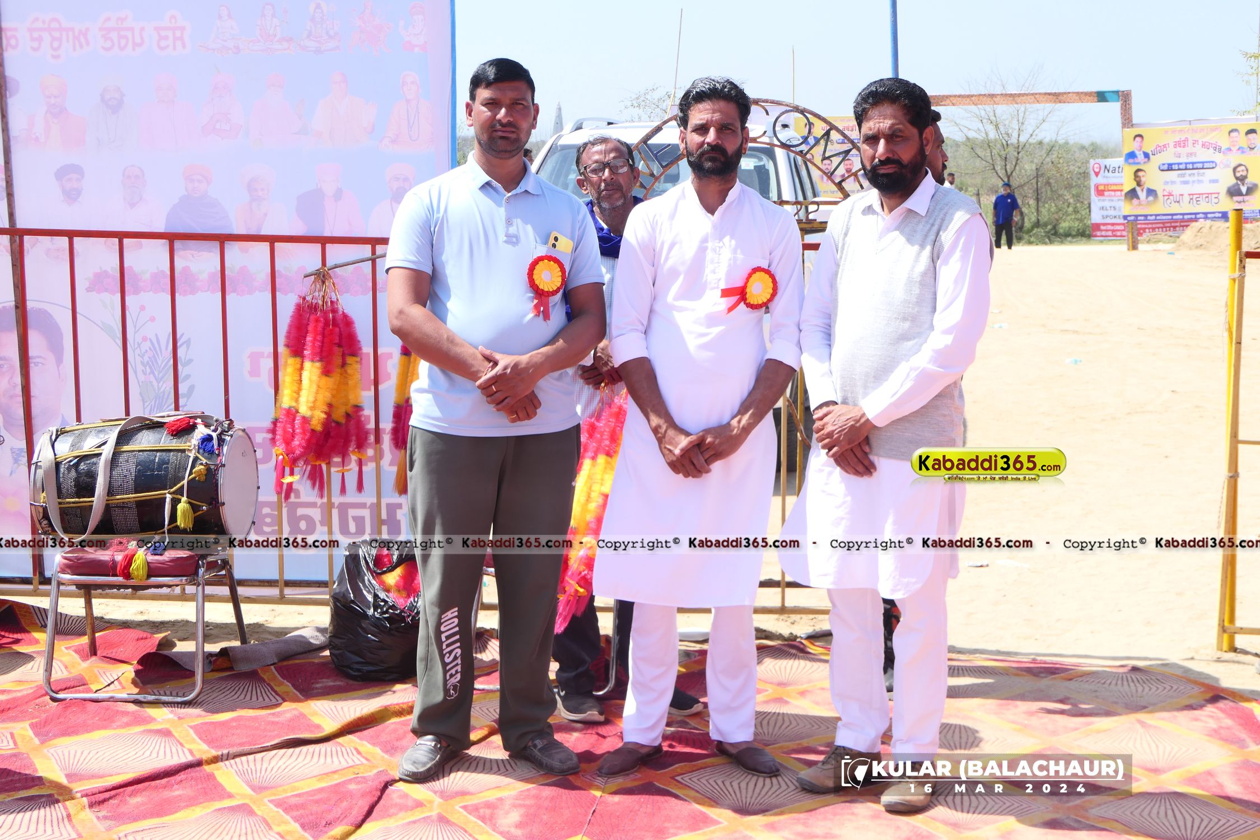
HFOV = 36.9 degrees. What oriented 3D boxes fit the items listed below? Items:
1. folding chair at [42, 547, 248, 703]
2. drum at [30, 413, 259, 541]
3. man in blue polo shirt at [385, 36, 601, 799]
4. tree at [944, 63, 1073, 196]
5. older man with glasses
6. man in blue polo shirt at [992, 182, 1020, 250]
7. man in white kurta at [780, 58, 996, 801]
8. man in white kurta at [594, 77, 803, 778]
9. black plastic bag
[{"bbox_3d":[-1.447,0.398,5.651,0.465,0.760,0.500,0,7,3],"label":"folding chair"},{"bbox_3d":[-1.437,0.175,5.613,0.575,0.360,0.360,1,7,8],"label":"drum"},{"bbox_3d":[-0.344,-0.001,4.735,0.545,1.770,0.370,-1,7,-7],"label":"man in blue polo shirt"},{"bbox_3d":[9.462,-6.563,47.000,3.250,4.400,3.100,1,7,12],"label":"tree"},{"bbox_3d":[-0.032,0.010,5.315,0.480,1.610,0.320,0,7,-1],"label":"older man with glasses"},{"bbox_3d":[8.446,-4.496,42.500,0.600,1.720,0.380,2,7,18],"label":"man in blue polo shirt"},{"bbox_3d":[0.613,0.045,4.561,0.500,1.720,0.370,3,7,22],"label":"man in white kurta"},{"bbox_3d":[0.166,0.015,4.771,0.525,1.730,0.360,0,7,-3],"label":"man in white kurta"},{"bbox_3d":[-0.756,0.555,5.766,0.360,0.420,0.330,-1,7,-6],"label":"black plastic bag"}]

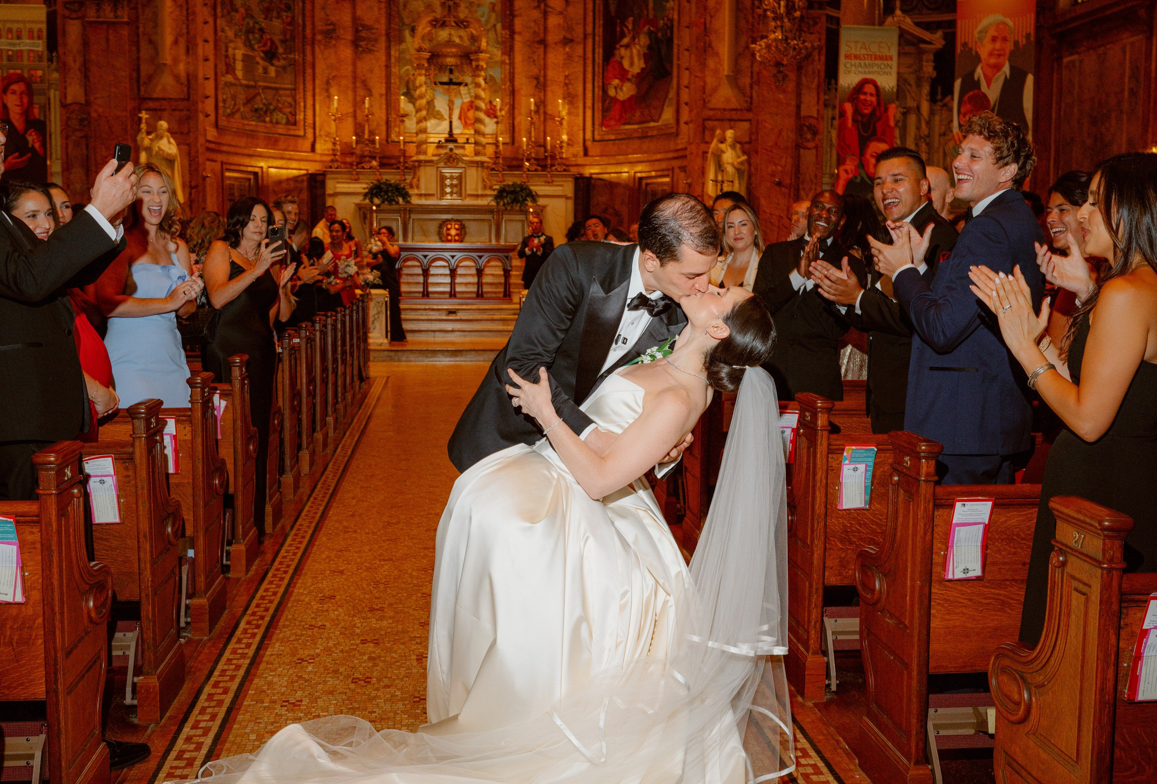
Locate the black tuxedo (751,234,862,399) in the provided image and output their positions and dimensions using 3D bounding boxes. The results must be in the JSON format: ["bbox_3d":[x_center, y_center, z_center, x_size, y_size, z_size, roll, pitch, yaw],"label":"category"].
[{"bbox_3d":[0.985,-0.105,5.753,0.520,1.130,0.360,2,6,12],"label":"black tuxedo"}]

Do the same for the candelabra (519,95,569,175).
[{"bbox_3d":[-0.598,-4.886,25.388,0.920,1.530,0.400,0,6,-6],"label":"candelabra"}]

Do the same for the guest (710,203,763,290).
[{"bbox_3d":[0.794,-0.099,6.816,0.460,1.665,0.380,2,6,18],"label":"guest"}]

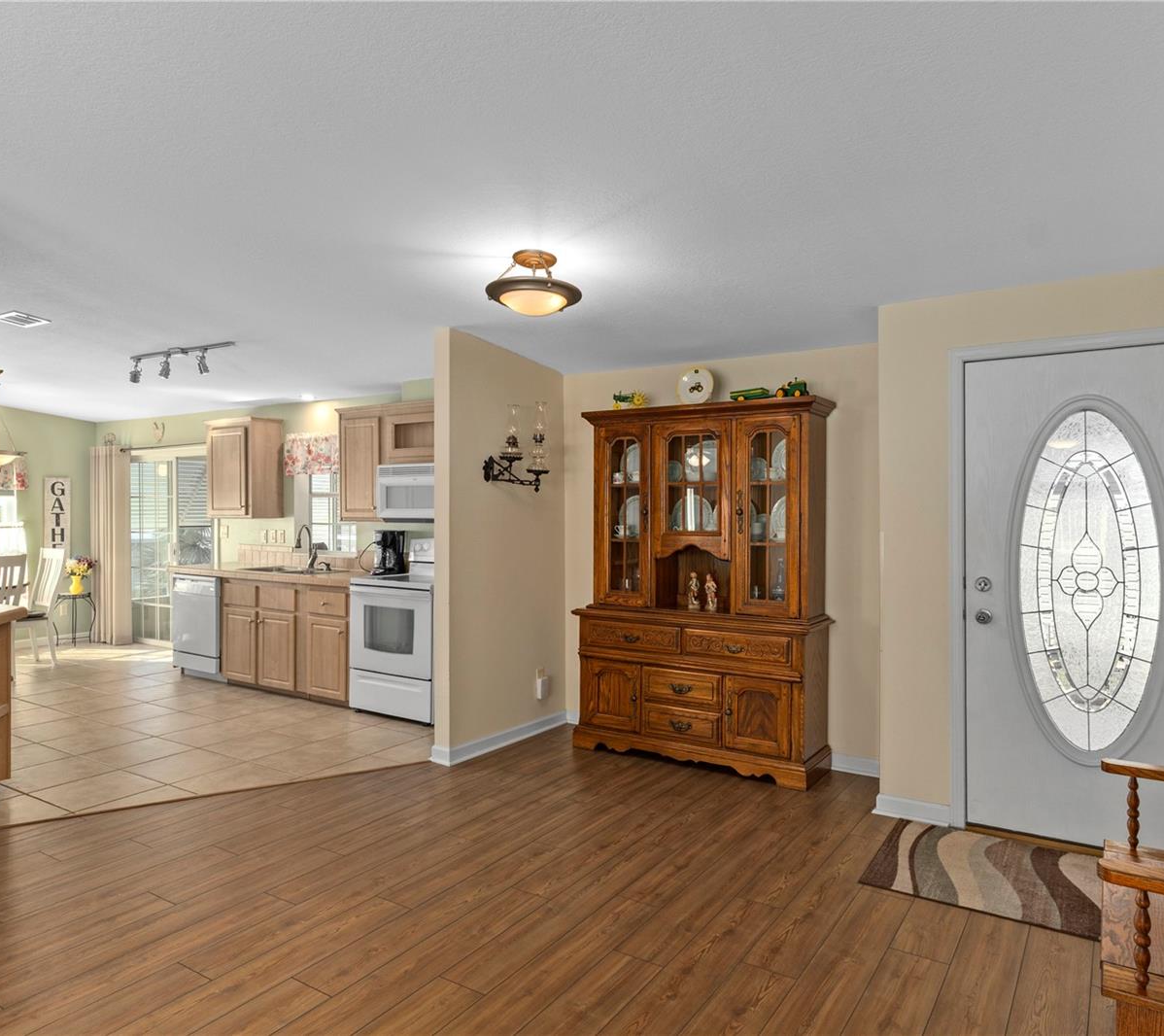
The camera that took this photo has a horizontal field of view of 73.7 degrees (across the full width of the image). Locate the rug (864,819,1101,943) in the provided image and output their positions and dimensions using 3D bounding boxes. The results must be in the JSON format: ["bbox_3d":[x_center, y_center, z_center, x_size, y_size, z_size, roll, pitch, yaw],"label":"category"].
[{"bbox_3d":[1.723,1.352,2.882,1.170,0.010,0.745,0,-1,33],"label":"rug"}]

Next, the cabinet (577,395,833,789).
[{"bbox_3d":[0.645,0.380,4.391,1.420,1.962,0.410,0,0,34],"label":"cabinet"}]

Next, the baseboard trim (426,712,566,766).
[{"bbox_3d":[-0.472,1.313,4.718,0.160,0.092,1.085,0,0,34],"label":"baseboard trim"}]

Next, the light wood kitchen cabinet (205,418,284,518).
[{"bbox_3d":[-2.963,-0.425,6.827,0.690,0.850,0.340,0,0,34],"label":"light wood kitchen cabinet"}]

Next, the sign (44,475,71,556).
[{"bbox_3d":[-5.586,0.097,8.300,0.025,1.060,0.255,0,-1,33],"label":"sign"}]

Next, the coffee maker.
[{"bbox_3d":[-1.471,0.260,5.850,0.240,0.340,0.175,0,0,-44],"label":"coffee maker"}]

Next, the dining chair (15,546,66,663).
[{"bbox_3d":[-5.059,0.844,6.994,0.460,1.050,0.560,0,-1,33],"label":"dining chair"}]

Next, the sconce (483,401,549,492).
[{"bbox_3d":[-0.371,-0.420,4.548,0.210,0.525,0.370,0,0,34],"label":"sconce"}]

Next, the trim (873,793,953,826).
[{"bbox_3d":[1.484,1.314,3.499,0.320,0.095,0.022,0,-1,33],"label":"trim"}]

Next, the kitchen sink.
[{"bbox_3d":[-2.365,0.513,6.312,0.860,0.180,0.500,0,0,34],"label":"kitchen sink"}]

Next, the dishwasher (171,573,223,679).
[{"bbox_3d":[-3.023,0.939,6.661,0.620,0.870,0.610,0,-1,33],"label":"dishwasher"}]

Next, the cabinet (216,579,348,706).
[{"bbox_3d":[-2.126,0.935,6.146,1.530,0.870,0.600,0,-1,33],"label":"cabinet"}]

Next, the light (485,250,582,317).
[{"bbox_3d":[-0.198,-0.963,3.235,0.400,0.240,0.400,2,-3,0],"label":"light"}]

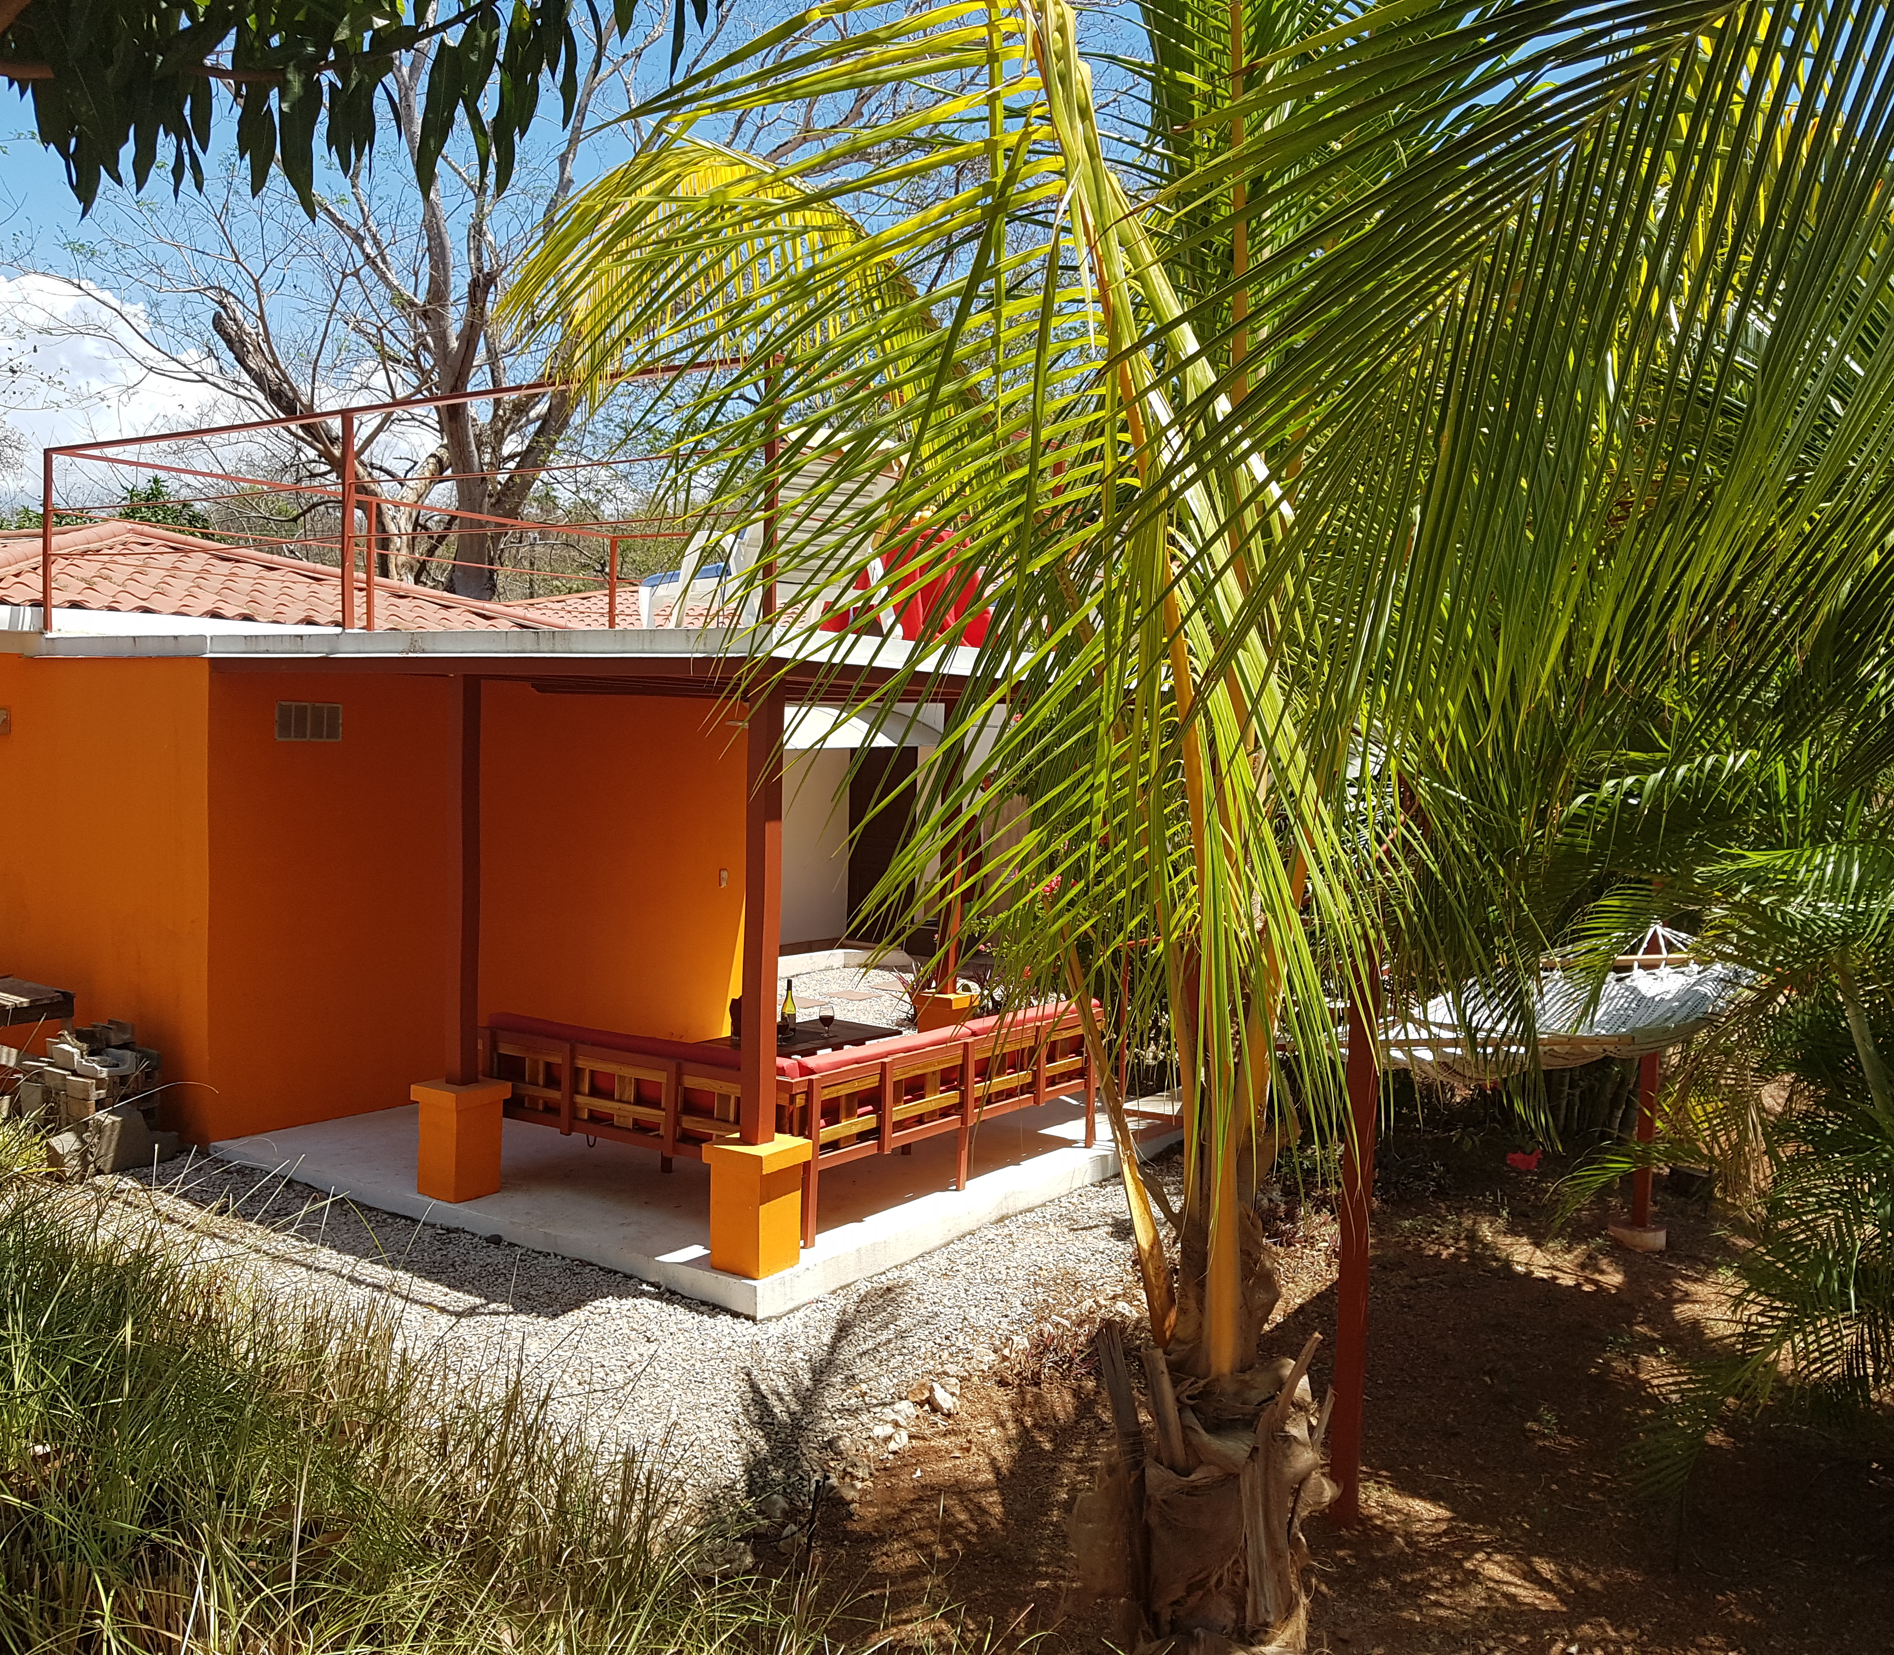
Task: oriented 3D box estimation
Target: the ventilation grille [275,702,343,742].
[{"bbox_3d":[-3.537,-0.581,9.217,0.040,0.211,0.416,3,3,34],"label":"ventilation grille"}]

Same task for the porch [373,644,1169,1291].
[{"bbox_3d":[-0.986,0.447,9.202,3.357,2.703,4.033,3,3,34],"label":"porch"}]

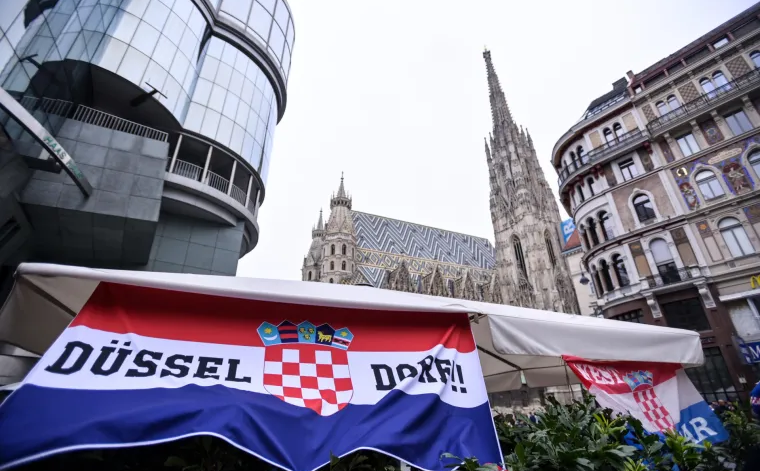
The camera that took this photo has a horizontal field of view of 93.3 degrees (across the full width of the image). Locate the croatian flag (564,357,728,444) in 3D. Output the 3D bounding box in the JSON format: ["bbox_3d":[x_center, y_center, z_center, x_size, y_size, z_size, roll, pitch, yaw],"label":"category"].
[{"bbox_3d":[1.991,1.087,2.546,1.450,0.780,0.300,11,-28,-24],"label":"croatian flag"}]

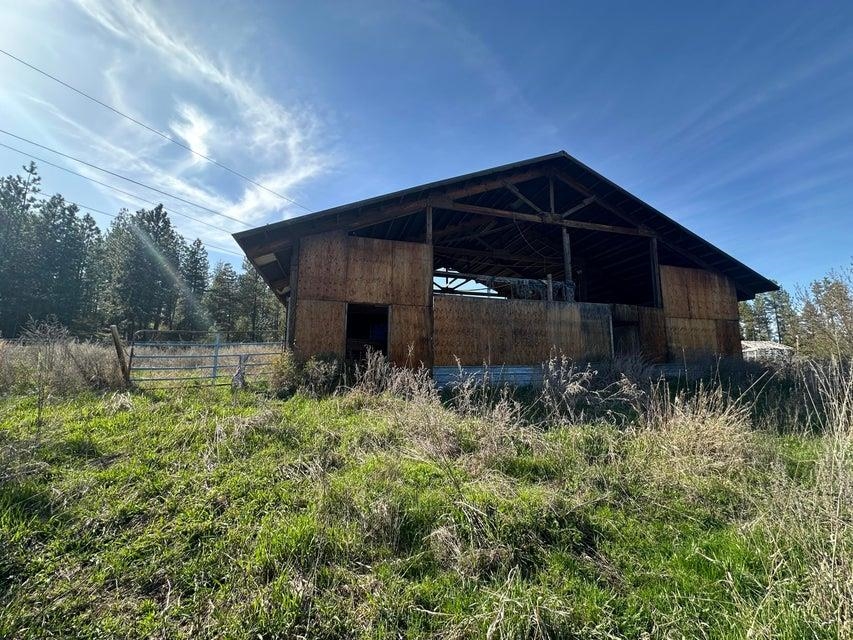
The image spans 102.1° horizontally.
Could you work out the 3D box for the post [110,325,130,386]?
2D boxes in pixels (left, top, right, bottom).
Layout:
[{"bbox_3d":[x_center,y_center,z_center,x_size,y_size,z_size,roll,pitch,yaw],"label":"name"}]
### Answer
[{"bbox_3d":[-6.671,0.782,7.520,0.115,1.367,0.115,-12,3,-36],"label":"post"}]

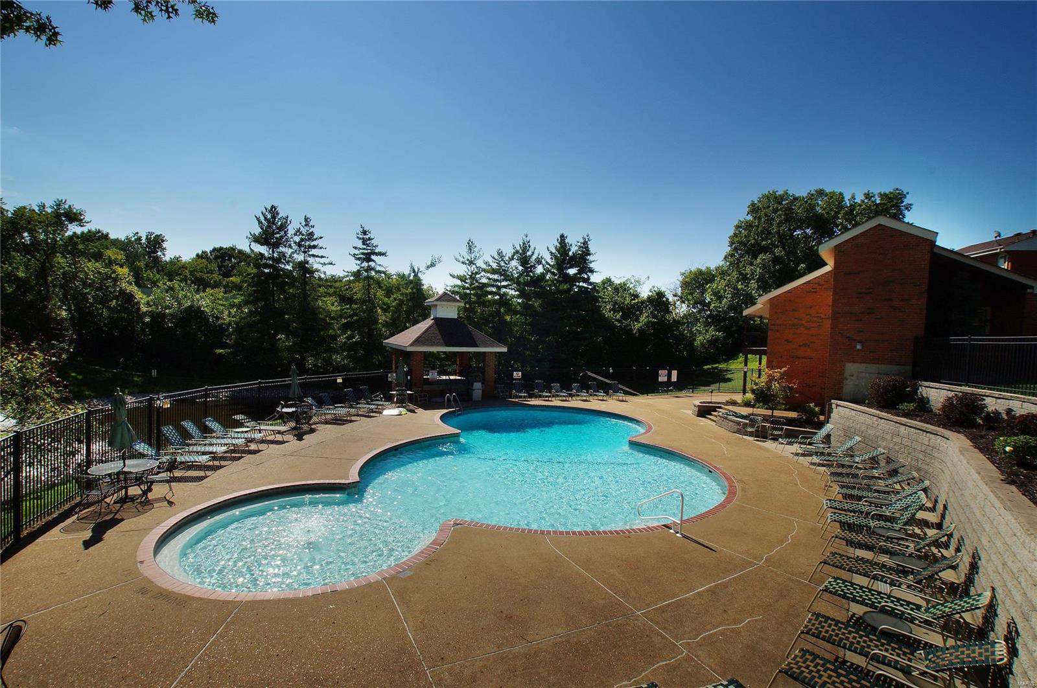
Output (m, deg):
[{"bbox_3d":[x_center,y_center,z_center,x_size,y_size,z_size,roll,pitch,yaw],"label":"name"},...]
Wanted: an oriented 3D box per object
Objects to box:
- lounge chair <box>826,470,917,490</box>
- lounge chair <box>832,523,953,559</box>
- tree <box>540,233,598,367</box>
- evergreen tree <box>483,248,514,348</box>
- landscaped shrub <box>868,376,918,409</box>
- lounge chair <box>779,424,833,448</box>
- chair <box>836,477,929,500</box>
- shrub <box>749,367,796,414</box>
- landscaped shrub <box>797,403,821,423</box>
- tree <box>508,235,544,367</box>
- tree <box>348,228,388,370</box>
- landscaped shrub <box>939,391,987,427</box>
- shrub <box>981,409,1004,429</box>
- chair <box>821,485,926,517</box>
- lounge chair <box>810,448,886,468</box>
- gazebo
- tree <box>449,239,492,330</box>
[{"bbox_3d":[9.105,3.624,11.967,1.945,0.817,0.640,2,2,24],"label":"lounge chair"},{"bbox_3d":[6.826,3.662,8.558,1.837,0.983,0.660,3,2,44],"label":"lounge chair"},{"bbox_3d":[4.400,-3.485,40.000,5.000,12.249,4.600,2,2,6],"label":"tree"},{"bbox_3d":[-1.654,-2.816,40.000,3.200,10.912,3.200,1,2,-2],"label":"evergreen tree"},{"bbox_3d":[13.186,1.696,16.200,1.400,1.026,1.350,3,2,39],"label":"landscaped shrub"},{"bbox_3d":[10.797,3.596,17.360,1.777,1.036,0.660,2,2,10],"label":"lounge chair"},{"bbox_3d":[8.805,3.697,11.310,1.884,0.932,0.660,3,2,33],"label":"chair"},{"bbox_3d":[10.942,2.108,19.800,1.900,2.161,1.800,3,2,29],"label":"shrub"},{"bbox_3d":[11.815,2.781,18.700,0.900,0.856,0.850,3,3,33],"label":"landscaped shrub"},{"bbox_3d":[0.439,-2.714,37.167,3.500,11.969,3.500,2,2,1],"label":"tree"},{"bbox_3d":[-12.569,-3.727,38.500,3.300,12.535,3.300,1,2,-18],"label":"tree"},{"bbox_3d":[11.874,1.764,12.300,1.050,0.952,1.000,4,3,44],"label":"landscaped shrub"},{"bbox_3d":[12.767,2.030,12.400,0.500,0.458,0.500,0,2,-44],"label":"shrub"},{"bbox_3d":[7.712,3.614,10.106,1.885,0.907,0.640,3,2,27],"label":"chair"},{"bbox_3d":[10.519,3.753,14.788,1.973,0.798,0.660,2,2,15],"label":"lounge chair"},{"bbox_3d":[-4.554,-0.071,27.917,5.850,6.104,5.850,1,2,-28],"label":"gazebo"},{"bbox_3d":[-4.049,-2.683,37.163,3.800,11.639,3.800,2,2,-6],"label":"tree"}]

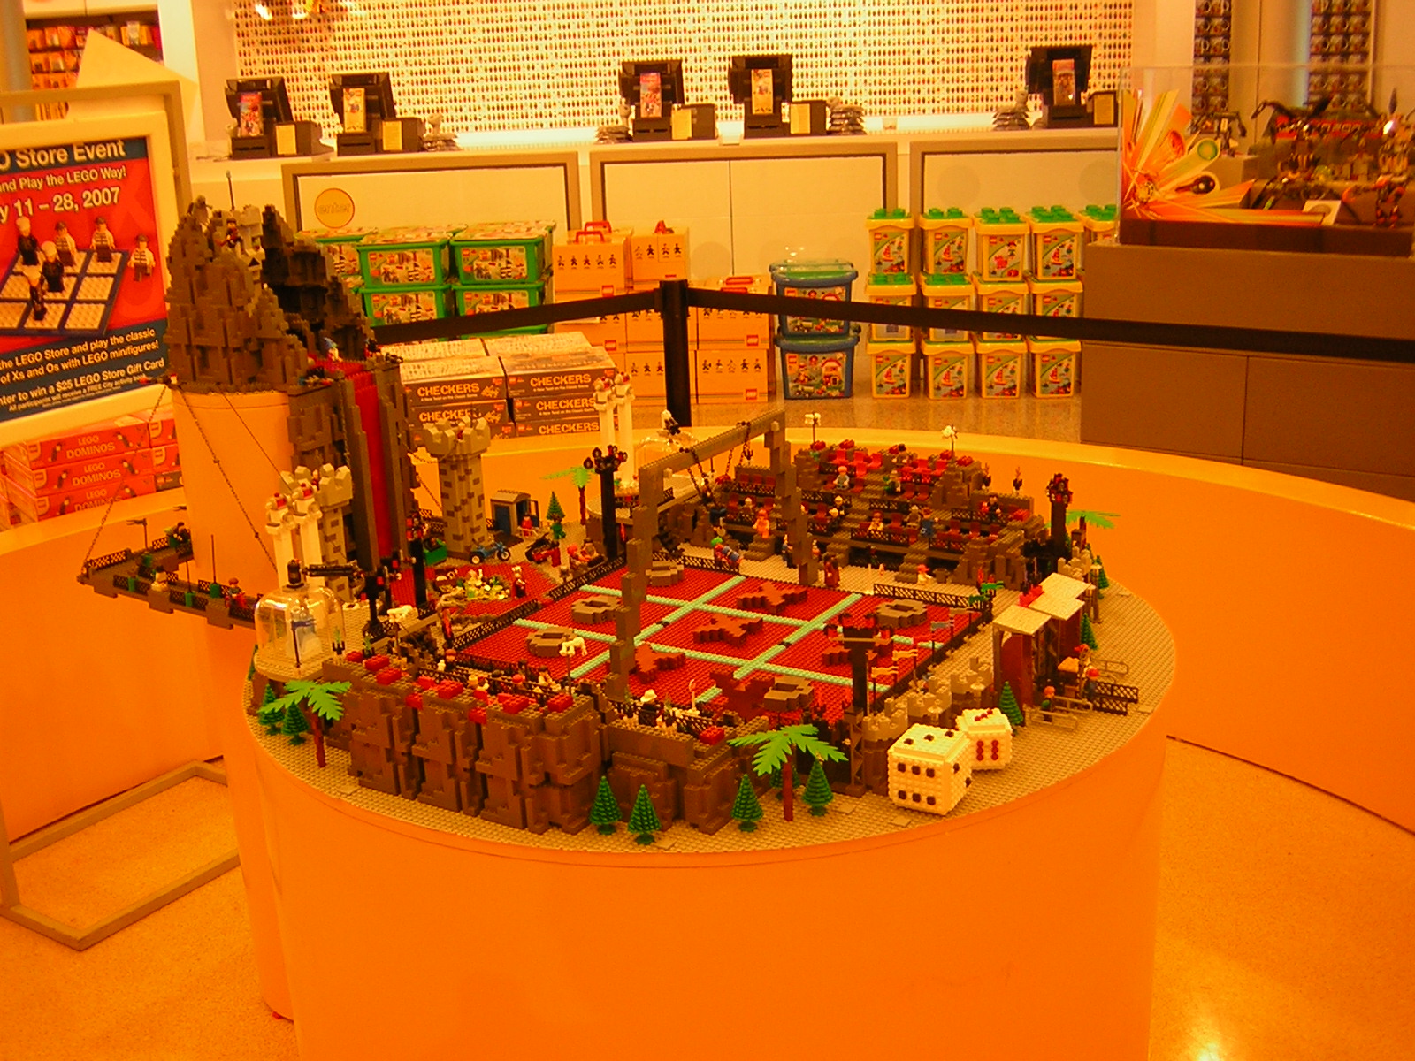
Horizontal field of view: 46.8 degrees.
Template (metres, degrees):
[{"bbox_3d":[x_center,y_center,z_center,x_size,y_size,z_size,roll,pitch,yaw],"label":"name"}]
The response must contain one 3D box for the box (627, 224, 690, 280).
[{"bbox_3d":[-0.214,-1.267,7.611,0.240,0.248,0.314,-2,17,3],"label":"box"}]

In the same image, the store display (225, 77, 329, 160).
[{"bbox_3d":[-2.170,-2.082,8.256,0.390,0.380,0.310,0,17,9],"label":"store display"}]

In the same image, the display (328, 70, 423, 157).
[{"bbox_3d":[-1.715,-2.183,8.541,0.450,0.405,0.310,-4,17,-4],"label":"display"}]

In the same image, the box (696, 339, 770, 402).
[{"bbox_3d":[0.126,-0.725,7.474,0.314,0.245,0.240,-1,17,6],"label":"box"}]

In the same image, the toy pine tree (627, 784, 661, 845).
[{"bbox_3d":[-0.065,0.288,1.661,0.032,0.064,0.032,-2,17,1],"label":"toy pine tree"}]

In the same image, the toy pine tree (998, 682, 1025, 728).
[{"bbox_3d":[0.352,0.205,1.897,0.032,0.064,0.032,-2,17,1],"label":"toy pine tree"}]

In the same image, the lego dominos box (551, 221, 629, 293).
[{"bbox_3d":[-0.528,-1.213,7.403,0.320,0.285,0.300,-1,17,4],"label":"lego dominos box"}]

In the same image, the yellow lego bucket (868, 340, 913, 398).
[{"bbox_3d":[0.836,-0.752,7.421,0.215,0.260,0.205,0,17,7],"label":"yellow lego bucket"}]

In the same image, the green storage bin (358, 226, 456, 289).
[{"bbox_3d":[-1.329,-1.197,7.281,0.406,0.195,0.280,-4,17,-4],"label":"green storage bin"}]

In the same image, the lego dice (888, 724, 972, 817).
[{"bbox_3d":[0.234,0.251,1.706,0.064,0.058,0.066,7,19,30],"label":"lego dice"}]

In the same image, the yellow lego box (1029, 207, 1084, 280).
[{"bbox_3d":[1.497,-1.221,7.007,0.210,0.265,0.210,-1,17,6],"label":"yellow lego box"}]

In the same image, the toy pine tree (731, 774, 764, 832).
[{"bbox_3d":[0.040,0.274,1.654,0.032,0.061,0.032,-3,17,0],"label":"toy pine tree"}]

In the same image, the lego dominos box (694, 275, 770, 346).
[{"bbox_3d":[0.124,-0.969,7.380,0.320,0.255,0.300,-1,17,5],"label":"lego dominos box"}]

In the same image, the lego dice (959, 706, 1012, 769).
[{"bbox_3d":[0.307,0.234,1.819,0.051,0.051,0.051,-2,17,0],"label":"lego dice"}]

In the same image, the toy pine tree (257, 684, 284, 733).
[{"bbox_3d":[-0.532,0.217,1.990,0.032,0.064,0.032,-2,17,1],"label":"toy pine tree"}]

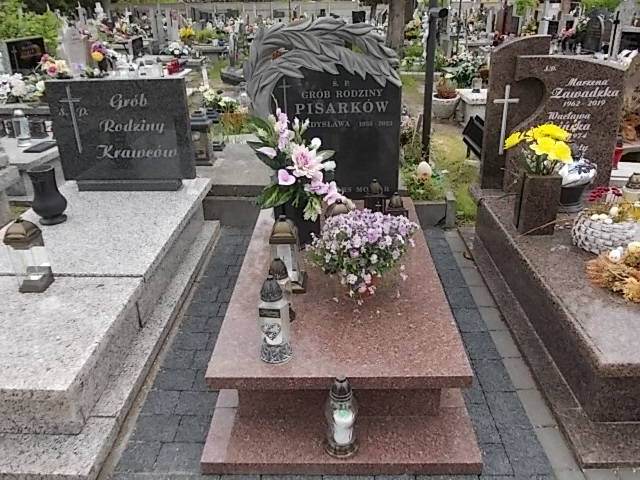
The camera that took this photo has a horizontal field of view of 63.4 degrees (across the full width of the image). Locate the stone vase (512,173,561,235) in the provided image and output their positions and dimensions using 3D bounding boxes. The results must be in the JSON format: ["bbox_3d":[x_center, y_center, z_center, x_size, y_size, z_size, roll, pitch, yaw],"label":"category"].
[{"bbox_3d":[1.060,-0.178,2.525,0.162,0.286,0.134,3,26,10],"label":"stone vase"}]

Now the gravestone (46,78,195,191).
[{"bbox_3d":[-1.232,-0.665,3.309,0.855,0.690,0.130,0,22,1],"label":"gravestone"}]

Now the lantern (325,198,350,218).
[{"bbox_3d":[0.081,-0.060,2.384,0.129,0.269,0.129,-1,26,2],"label":"lantern"}]

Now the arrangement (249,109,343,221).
[{"bbox_3d":[-0.091,-0.314,2.366,0.403,0.526,0.258,-1,26,2],"label":"arrangement"}]

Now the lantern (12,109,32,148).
[{"bbox_3d":[-2.535,-0.947,4.377,0.110,0.293,0.110,-1,26,2],"label":"lantern"}]

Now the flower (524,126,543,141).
[{"bbox_3d":[1.057,-0.527,2.563,0.080,0.065,0.075,0,26,1],"label":"flower"}]

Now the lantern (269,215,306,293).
[{"bbox_3d":[-0.143,0.045,2.215,0.150,0.320,0.150,0,26,1],"label":"lantern"}]

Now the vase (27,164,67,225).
[{"bbox_3d":[-1.565,-0.259,2.962,0.179,0.316,0.179,-1,26,2],"label":"vase"}]

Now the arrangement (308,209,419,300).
[{"bbox_3d":[0.180,0.069,2.192,0.420,0.295,0.350,0,26,1],"label":"arrangement"}]

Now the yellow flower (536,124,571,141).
[{"bbox_3d":[1.172,-0.540,2.599,0.145,0.075,0.110,0,26,1],"label":"yellow flower"}]

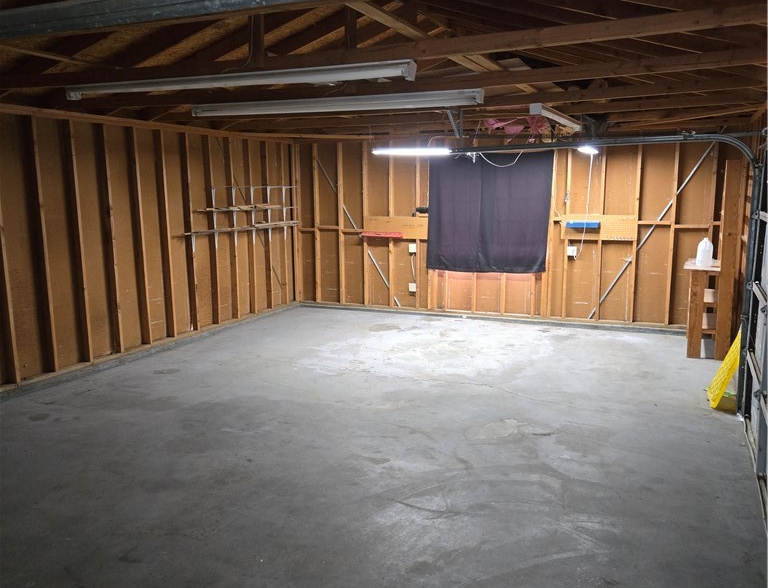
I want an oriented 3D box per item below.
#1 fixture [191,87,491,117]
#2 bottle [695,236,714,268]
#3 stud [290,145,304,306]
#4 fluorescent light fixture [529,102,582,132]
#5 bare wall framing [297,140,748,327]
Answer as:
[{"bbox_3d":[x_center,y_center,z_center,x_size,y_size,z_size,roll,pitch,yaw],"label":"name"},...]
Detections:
[{"bbox_3d":[-0.442,-1.456,5.264,2.470,0.100,0.120,4,10,24],"label":"fixture"},{"bbox_3d":[3.387,-0.438,7.170,0.165,0.285,0.165,3,10,24],"label":"bottle"},{"bbox_3d":[-1.291,-1.056,10.263,0.085,2.360,0.090,3,10,24],"label":"stud"},{"bbox_3d":[1.786,-1.795,7.034,0.115,0.100,2.250,3,10,24],"label":"fluorescent light fixture"},{"bbox_3d":[1.411,-0.921,9.085,6.020,2.430,0.110,3,10,24],"label":"bare wall framing"}]

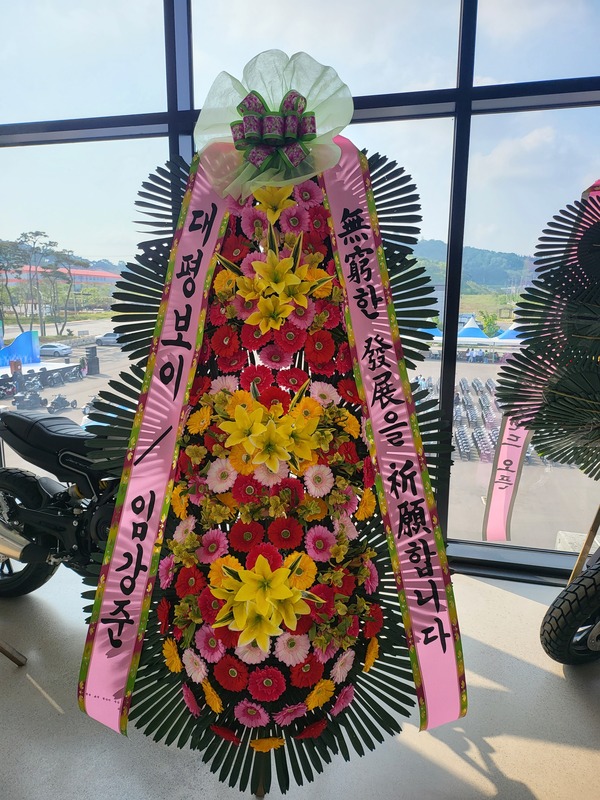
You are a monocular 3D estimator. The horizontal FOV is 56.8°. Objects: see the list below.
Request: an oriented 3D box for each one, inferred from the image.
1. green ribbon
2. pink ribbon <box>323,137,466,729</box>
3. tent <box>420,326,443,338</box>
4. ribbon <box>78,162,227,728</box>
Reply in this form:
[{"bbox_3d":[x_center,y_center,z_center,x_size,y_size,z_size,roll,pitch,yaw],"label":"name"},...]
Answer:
[{"bbox_3d":[-0.088,-0.892,1.850,0.275,0.250,0.150,0,-4,-1],"label":"green ribbon"},{"bbox_3d":[0.264,-0.023,1.696,0.168,1.832,0.120,-7,-14,-2],"label":"pink ribbon"},{"bbox_3d":[15.408,-7.317,66.000,5.000,4.700,5.000,2,11,12],"label":"tent"},{"bbox_3d":[-0.402,-0.014,1.694,0.168,1.803,0.120,7,-14,2],"label":"ribbon"}]

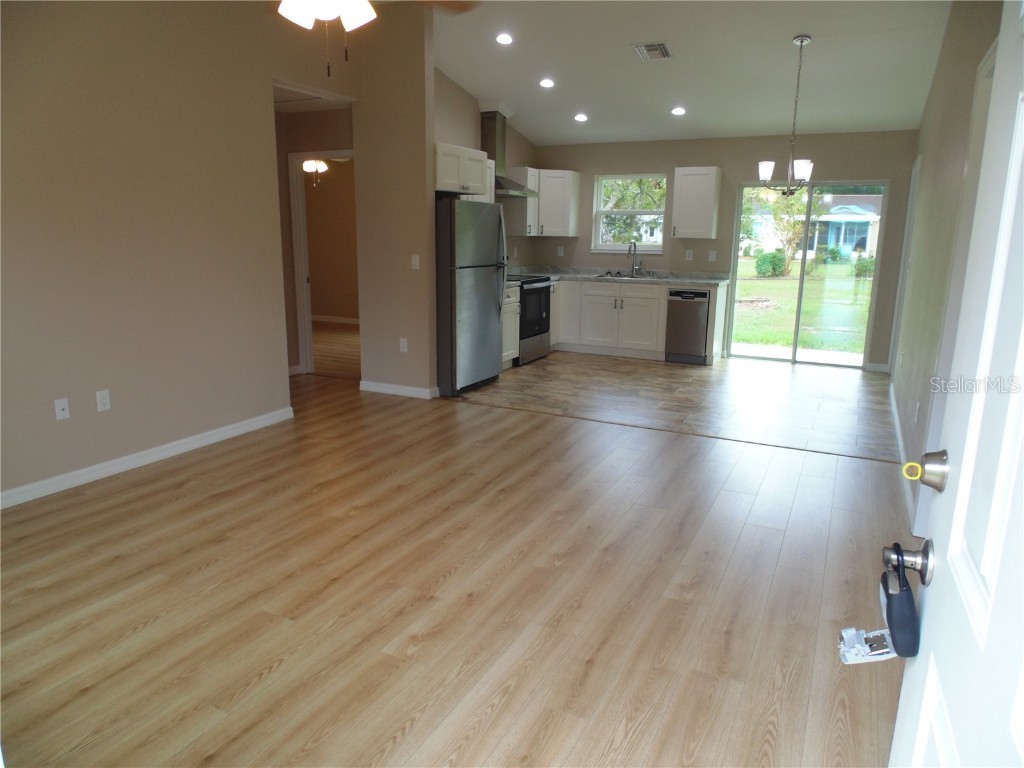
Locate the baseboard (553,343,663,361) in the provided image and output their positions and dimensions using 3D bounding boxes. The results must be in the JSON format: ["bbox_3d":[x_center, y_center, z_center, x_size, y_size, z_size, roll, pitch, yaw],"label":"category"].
[{"bbox_3d":[1.156,-0.391,7.851,1.401,0.105,0.023,7,14,27],"label":"baseboard"}]

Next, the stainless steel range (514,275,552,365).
[{"bbox_3d":[-0.011,-0.749,7.456,0.690,0.920,0.760,7,14,27],"label":"stainless steel range"}]

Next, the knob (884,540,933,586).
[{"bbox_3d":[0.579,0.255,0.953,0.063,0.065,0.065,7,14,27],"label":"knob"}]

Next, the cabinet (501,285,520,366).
[{"bbox_3d":[-0.332,-0.593,6.936,0.619,0.878,0.582,7,14,27],"label":"cabinet"}]

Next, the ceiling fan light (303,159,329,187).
[{"bbox_3d":[-2.427,-2.622,8.050,0.330,0.360,0.330,7,14,27],"label":"ceiling fan light"}]

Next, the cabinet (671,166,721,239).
[{"bbox_3d":[2.096,-2.043,7.388,0.455,0.769,0.328,7,14,27],"label":"cabinet"}]

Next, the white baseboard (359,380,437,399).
[{"bbox_3d":[-1.035,0.049,5.760,0.750,0.090,0.020,7,14,27],"label":"white baseboard"}]

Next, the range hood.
[{"bbox_3d":[-0.058,-2.509,7.186,0.464,0.874,0.755,7,14,27],"label":"range hood"}]

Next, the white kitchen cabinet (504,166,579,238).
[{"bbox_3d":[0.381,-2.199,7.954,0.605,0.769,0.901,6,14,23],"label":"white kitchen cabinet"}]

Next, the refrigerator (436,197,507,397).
[{"bbox_3d":[-0.616,-0.842,6.115,0.800,1.680,0.790,7,14,27],"label":"refrigerator"}]

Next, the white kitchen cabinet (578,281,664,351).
[{"bbox_3d":[1.405,-0.828,7.866,1.024,0.801,0.610,7,14,27],"label":"white kitchen cabinet"}]

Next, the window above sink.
[{"bbox_3d":[1.430,-2.068,7.971,0.910,0.930,0.120,7,14,27],"label":"window above sink"}]

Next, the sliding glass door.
[{"bbox_3d":[3.202,-1.193,7.190,1.442,1.966,0.100,7,14,27],"label":"sliding glass door"}]

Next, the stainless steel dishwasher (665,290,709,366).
[{"bbox_3d":[2.094,-0.695,7.519,0.455,0.840,0.580,7,14,27],"label":"stainless steel dishwasher"}]

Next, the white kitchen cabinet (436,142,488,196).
[{"bbox_3d":[-0.706,-1.918,5.890,0.628,0.382,0.837,7,14,27],"label":"white kitchen cabinet"}]

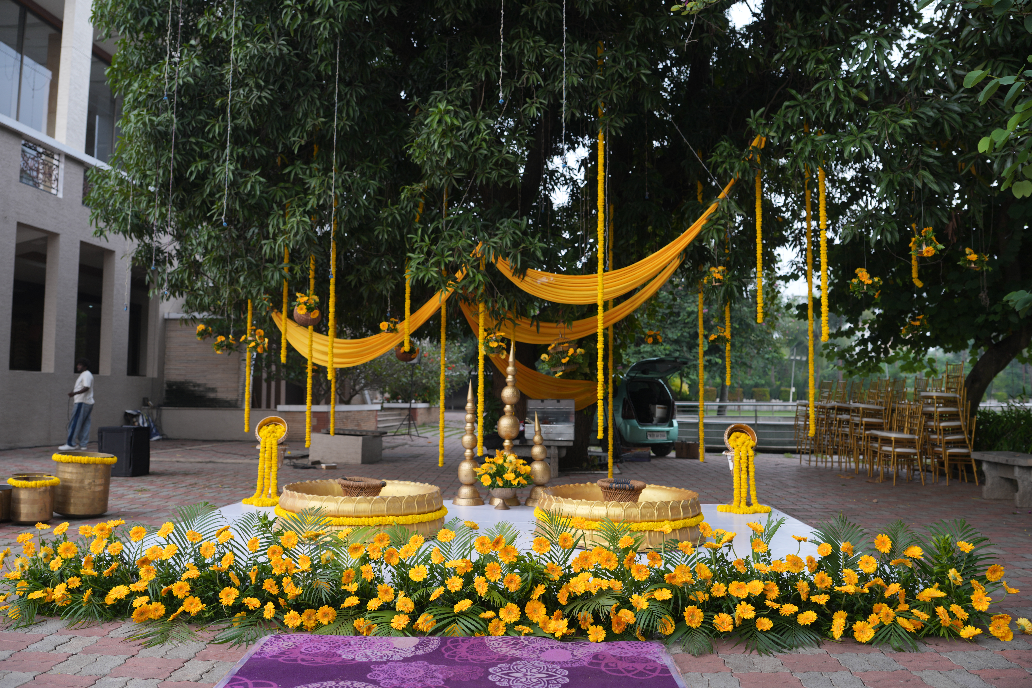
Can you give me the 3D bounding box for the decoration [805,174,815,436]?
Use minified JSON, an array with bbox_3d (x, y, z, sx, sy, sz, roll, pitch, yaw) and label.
[{"bbox_3d":[2.693,-0.365,7.350,0.055,2.410,0.055,0,-4,0],"label":"decoration"}]

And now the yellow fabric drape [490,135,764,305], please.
[{"bbox_3d":[1.013,-1.147,7.399,2.500,1.550,0.550,1,-4,0],"label":"yellow fabric drape"}]

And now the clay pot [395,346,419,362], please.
[{"bbox_3d":[-1.252,0.111,9.200,0.260,0.190,0.260,0,-4,0],"label":"clay pot"}]

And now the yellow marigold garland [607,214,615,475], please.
[{"bbox_3d":[1.184,-0.005,10.000,0.060,3.413,0.060,0,-3,0],"label":"yellow marigold garland"}]

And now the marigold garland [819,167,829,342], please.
[{"bbox_3d":[2.517,-0.742,6.570,0.060,1.430,0.060,1,-4,0],"label":"marigold garland"}]

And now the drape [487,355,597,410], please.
[{"bbox_3d":[0.347,0.509,10.691,1.450,0.750,0.450,1,-4,0],"label":"drape"}]

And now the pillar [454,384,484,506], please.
[{"bbox_3d":[-0.458,0.965,7.926,0.313,1.221,0.313,0,-3,0],"label":"pillar"}]

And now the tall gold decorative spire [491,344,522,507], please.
[{"bbox_3d":[-0.075,0.782,7.948,0.314,1.597,0.314,2,-3,0],"label":"tall gold decorative spire"}]

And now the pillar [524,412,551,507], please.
[{"bbox_3d":[0.223,1.014,7.117,0.270,0.820,0.270,1,-4,0],"label":"pillar"}]

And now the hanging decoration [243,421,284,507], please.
[{"bbox_3d":[-2.218,1.045,7.063,0.380,0.760,0.380,1,-4,0],"label":"hanging decoration"}]

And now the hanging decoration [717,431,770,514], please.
[{"bbox_3d":[1.912,1.074,6.750,0.440,0.670,0.270,0,-4,3],"label":"hanging decoration"}]

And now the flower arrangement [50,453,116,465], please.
[{"bbox_3d":[-3.938,1.051,7.320,0.530,0.068,0.530,0,-4,0],"label":"flower arrangement"}]

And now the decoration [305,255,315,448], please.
[{"bbox_3d":[-1.942,0.060,7.550,0.052,1.820,0.052,0,-4,0],"label":"decoration"}]

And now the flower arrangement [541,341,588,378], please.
[{"bbox_3d":[0.567,0.179,9.400,0.530,0.460,0.480,0,-4,0],"label":"flower arrangement"}]

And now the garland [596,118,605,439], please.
[{"bbox_3d":[0.691,-0.552,6.555,0.060,2.620,0.060,1,-4,0],"label":"garland"}]

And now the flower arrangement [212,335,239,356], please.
[{"bbox_3d":[-3.549,0.010,9.800,0.330,0.270,0.300,0,-3,0],"label":"flower arrangement"}]

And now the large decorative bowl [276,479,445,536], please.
[{"bbox_3d":[-1.096,1.176,5.740,1.180,0.290,1.180,1,-4,0],"label":"large decorative bowl"}]

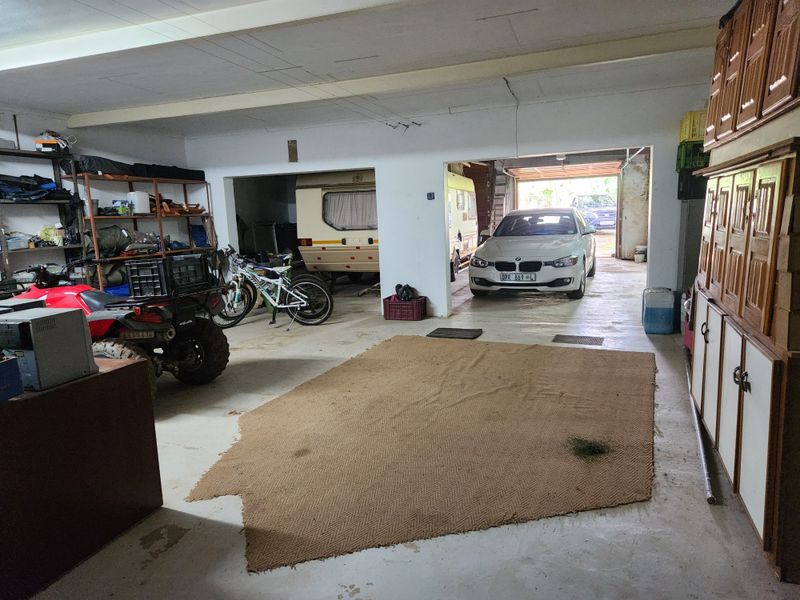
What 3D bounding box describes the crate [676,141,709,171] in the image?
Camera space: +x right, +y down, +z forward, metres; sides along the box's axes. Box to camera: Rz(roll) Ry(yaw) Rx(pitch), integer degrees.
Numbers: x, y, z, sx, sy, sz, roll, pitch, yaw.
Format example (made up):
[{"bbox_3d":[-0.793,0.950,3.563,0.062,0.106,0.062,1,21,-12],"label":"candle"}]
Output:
[{"bbox_3d":[3.119,-1.470,5.446,0.430,0.295,0.440,1,10,21],"label":"crate"}]

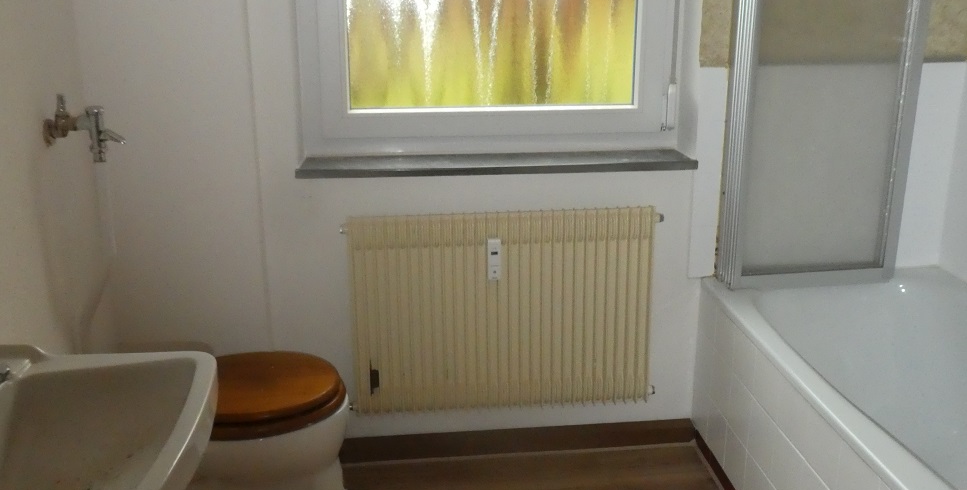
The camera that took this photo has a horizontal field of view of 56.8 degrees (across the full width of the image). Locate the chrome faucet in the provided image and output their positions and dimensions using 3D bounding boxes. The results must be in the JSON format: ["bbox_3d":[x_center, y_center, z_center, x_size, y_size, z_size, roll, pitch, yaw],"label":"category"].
[{"bbox_3d":[-0.913,-0.269,2.050,0.165,0.152,0.070,-2,17,-5],"label":"chrome faucet"}]

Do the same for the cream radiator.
[{"bbox_3d":[0.054,0.185,2.596,0.860,0.588,0.090,-2,17,-5],"label":"cream radiator"}]

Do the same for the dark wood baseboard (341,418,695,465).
[{"bbox_3d":[0.112,0.610,2.788,1.115,0.058,0.060,-2,17,-5],"label":"dark wood baseboard"}]

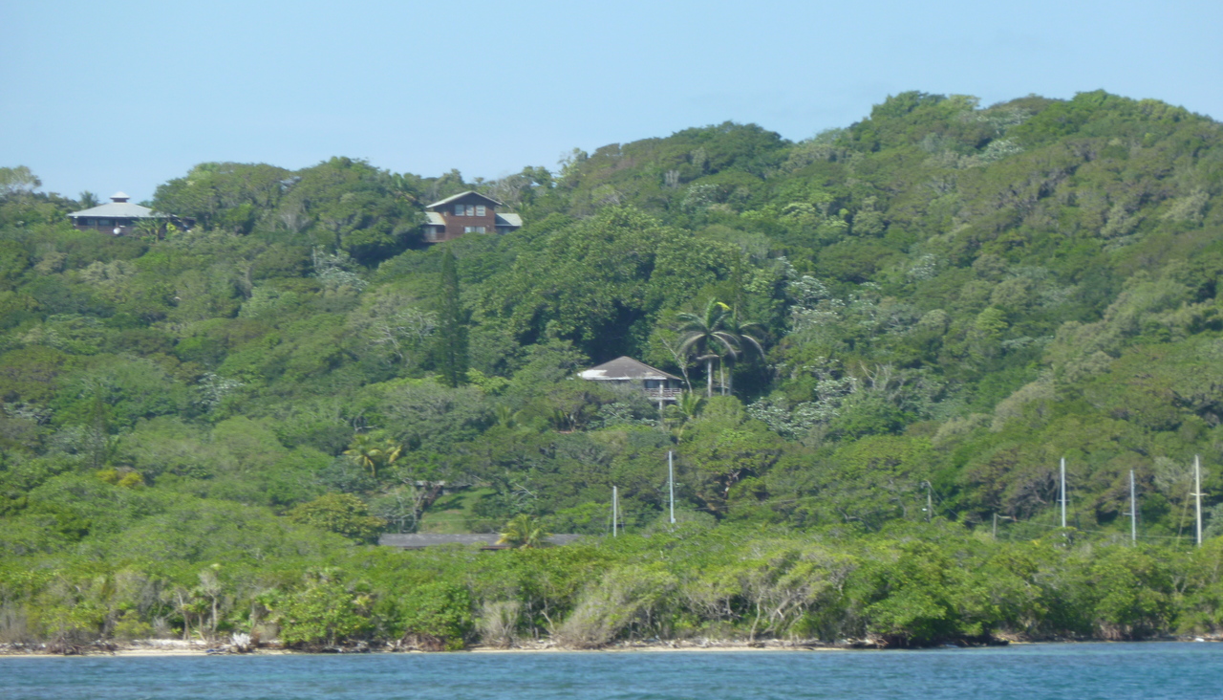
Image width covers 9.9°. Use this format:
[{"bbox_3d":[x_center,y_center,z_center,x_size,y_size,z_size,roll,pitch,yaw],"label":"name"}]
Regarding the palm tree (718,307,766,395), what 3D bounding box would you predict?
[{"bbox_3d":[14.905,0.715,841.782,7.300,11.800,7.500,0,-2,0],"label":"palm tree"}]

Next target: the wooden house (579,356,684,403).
[{"bbox_3d":[2.443,3.779,831.887,10.800,6.100,10.400,-1,-2,10],"label":"wooden house"}]

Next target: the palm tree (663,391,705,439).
[{"bbox_3d":[8.455,7.781,814.885,5.000,6.200,5.000,0,-2,0],"label":"palm tree"}]

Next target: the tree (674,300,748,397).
[{"bbox_3d":[11.735,0.281,834.774,8.800,12.200,8.600,0,-2,0],"label":"tree"}]

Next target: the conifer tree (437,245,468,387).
[{"bbox_3d":[-19.066,-3.462,849.671,4.100,17.800,4.100,0,-2,0],"label":"conifer tree"}]

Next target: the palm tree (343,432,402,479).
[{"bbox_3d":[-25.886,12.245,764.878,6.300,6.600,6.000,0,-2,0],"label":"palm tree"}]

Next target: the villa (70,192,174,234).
[{"bbox_3d":[-64.203,-17.603,924.885,13.800,6.200,12.800,0,-2,-6],"label":"villa"}]

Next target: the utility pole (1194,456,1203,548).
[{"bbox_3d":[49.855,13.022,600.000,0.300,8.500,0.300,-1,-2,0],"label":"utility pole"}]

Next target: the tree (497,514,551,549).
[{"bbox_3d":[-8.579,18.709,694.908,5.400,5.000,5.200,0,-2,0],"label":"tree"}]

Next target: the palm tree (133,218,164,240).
[{"bbox_3d":[-59.275,-15.100,904.932,3.800,3.700,3.600,0,-2,0],"label":"palm tree"}]

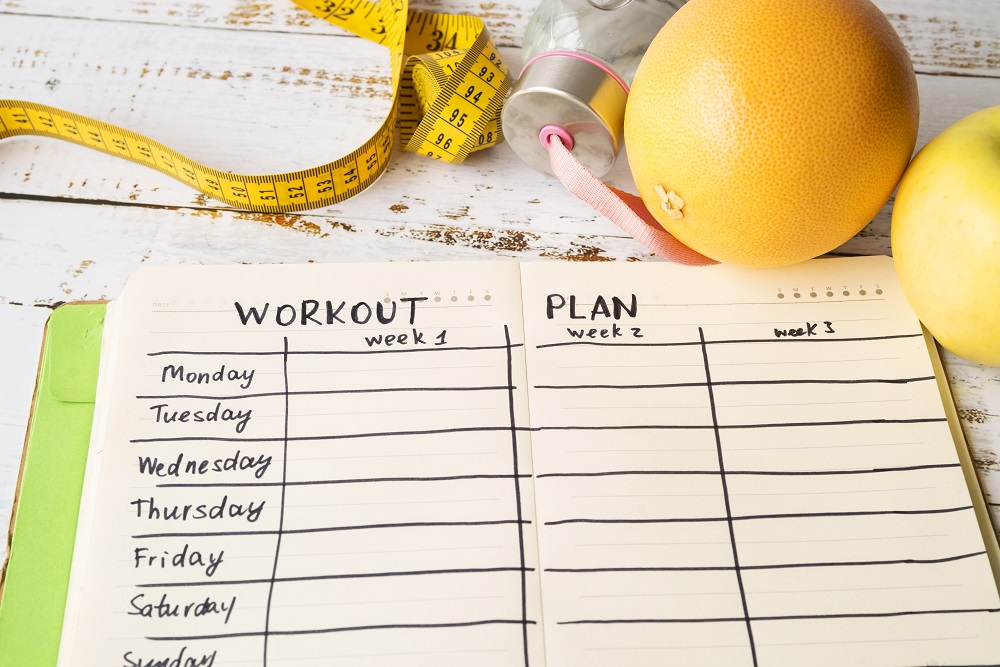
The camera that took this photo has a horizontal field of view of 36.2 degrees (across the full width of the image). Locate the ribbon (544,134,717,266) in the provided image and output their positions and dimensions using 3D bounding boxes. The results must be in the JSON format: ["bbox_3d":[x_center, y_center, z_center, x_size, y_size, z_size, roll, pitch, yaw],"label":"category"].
[{"bbox_3d":[0.050,-0.043,0.504,0.087,0.026,0.028,30,56,22],"label":"ribbon"}]

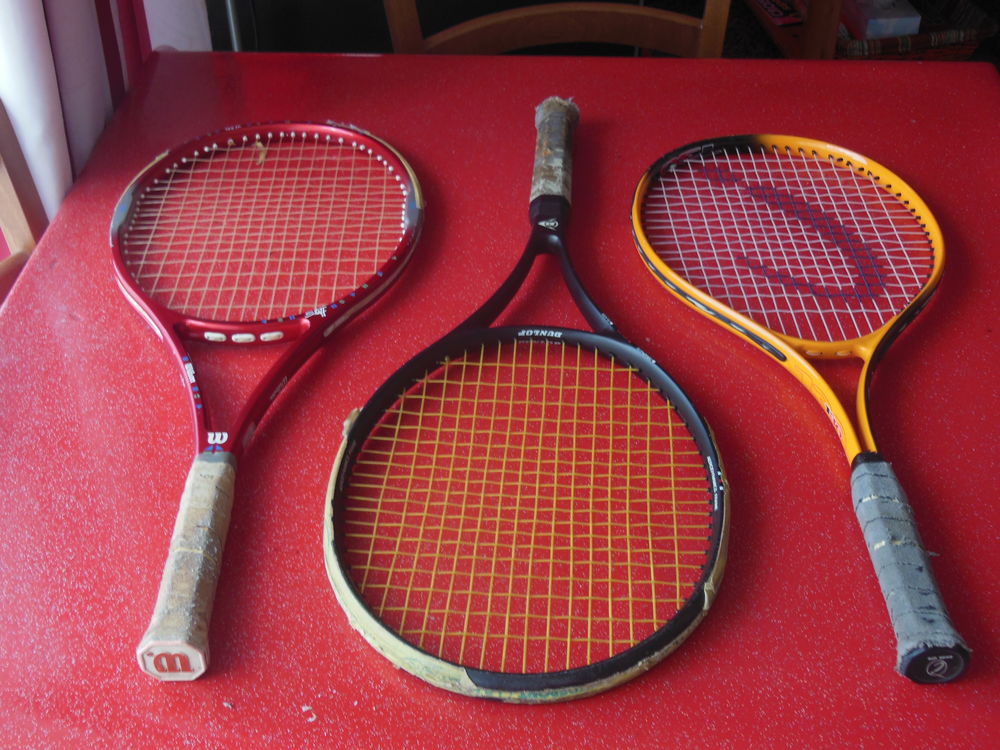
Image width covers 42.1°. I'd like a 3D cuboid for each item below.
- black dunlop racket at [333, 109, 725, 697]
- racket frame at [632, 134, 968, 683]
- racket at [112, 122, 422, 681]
[{"bbox_3d":[0.030,-0.036,1.008,0.269,0.036,0.691,2,38,3],"label":"black dunlop racket"},{"bbox_3d":[0.248,-0.033,1.005,0.261,0.033,0.652,0,38,0],"label":"racket frame"},{"bbox_3d":[-0.197,-0.043,1.018,0.269,0.034,0.679,-1,38,-1],"label":"racket"}]

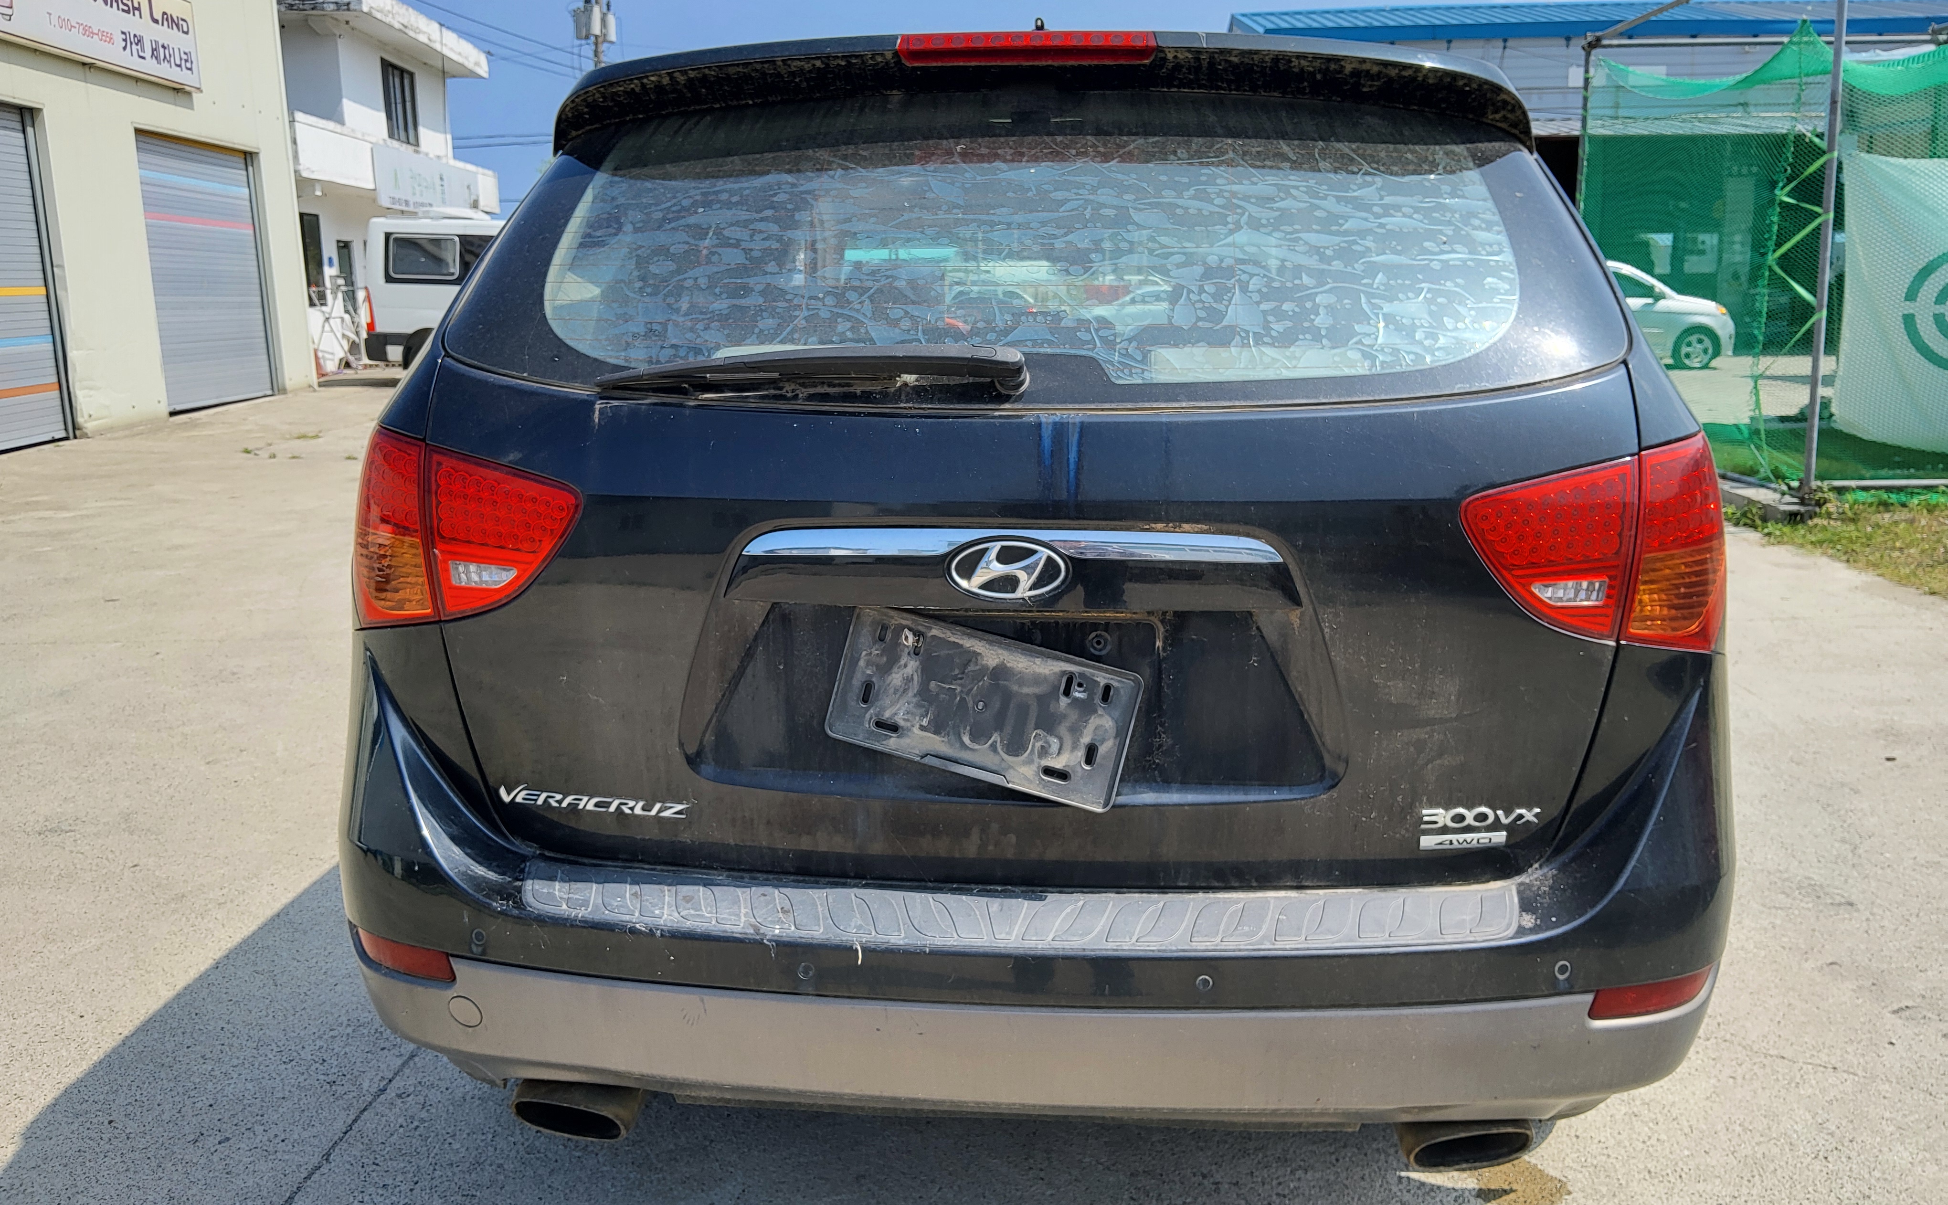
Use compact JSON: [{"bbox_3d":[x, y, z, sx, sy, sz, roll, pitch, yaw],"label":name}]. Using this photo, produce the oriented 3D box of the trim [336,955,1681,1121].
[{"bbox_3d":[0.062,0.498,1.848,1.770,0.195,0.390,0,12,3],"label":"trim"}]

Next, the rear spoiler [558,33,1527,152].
[{"bbox_3d":[0.078,-0.643,1.869,1.265,0.145,0.290,0,12,3],"label":"rear spoiler"}]

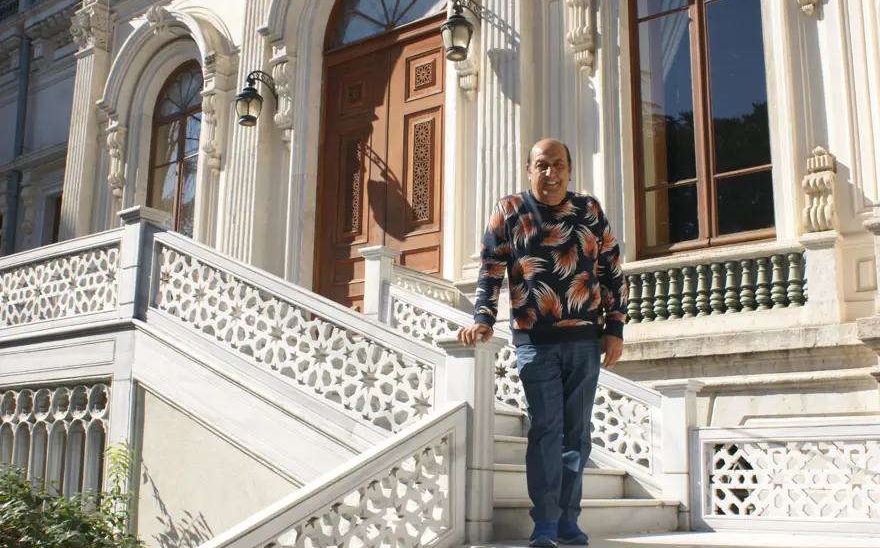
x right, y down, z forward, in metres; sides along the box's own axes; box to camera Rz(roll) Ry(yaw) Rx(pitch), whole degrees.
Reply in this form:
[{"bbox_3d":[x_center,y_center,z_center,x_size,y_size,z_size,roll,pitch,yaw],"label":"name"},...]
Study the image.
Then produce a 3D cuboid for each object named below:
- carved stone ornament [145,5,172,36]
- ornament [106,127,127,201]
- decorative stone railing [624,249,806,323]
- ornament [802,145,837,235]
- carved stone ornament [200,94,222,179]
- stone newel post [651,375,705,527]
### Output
[{"bbox_3d":[-3.144,-2.831,10.663,0.270,0.320,0.200,-9,-16,37],"label":"carved stone ornament"},{"bbox_3d":[-3.785,-1.293,11.151,0.196,0.904,0.167,-9,-16,36],"label":"ornament"},{"bbox_3d":[1.790,0.118,6.559,1.499,0.358,0.103,-9,-16,36],"label":"decorative stone railing"},{"bbox_3d":[2.449,-0.542,6.125,0.196,0.565,0.176,-9,-16,36],"label":"ornament"},{"bbox_3d":[-2.441,-1.488,10.159,0.196,0.963,0.167,-9,-16,36],"label":"carved stone ornament"},{"bbox_3d":[1.377,1.035,5.450,0.221,0.828,0.221,-9,-16,36],"label":"stone newel post"}]

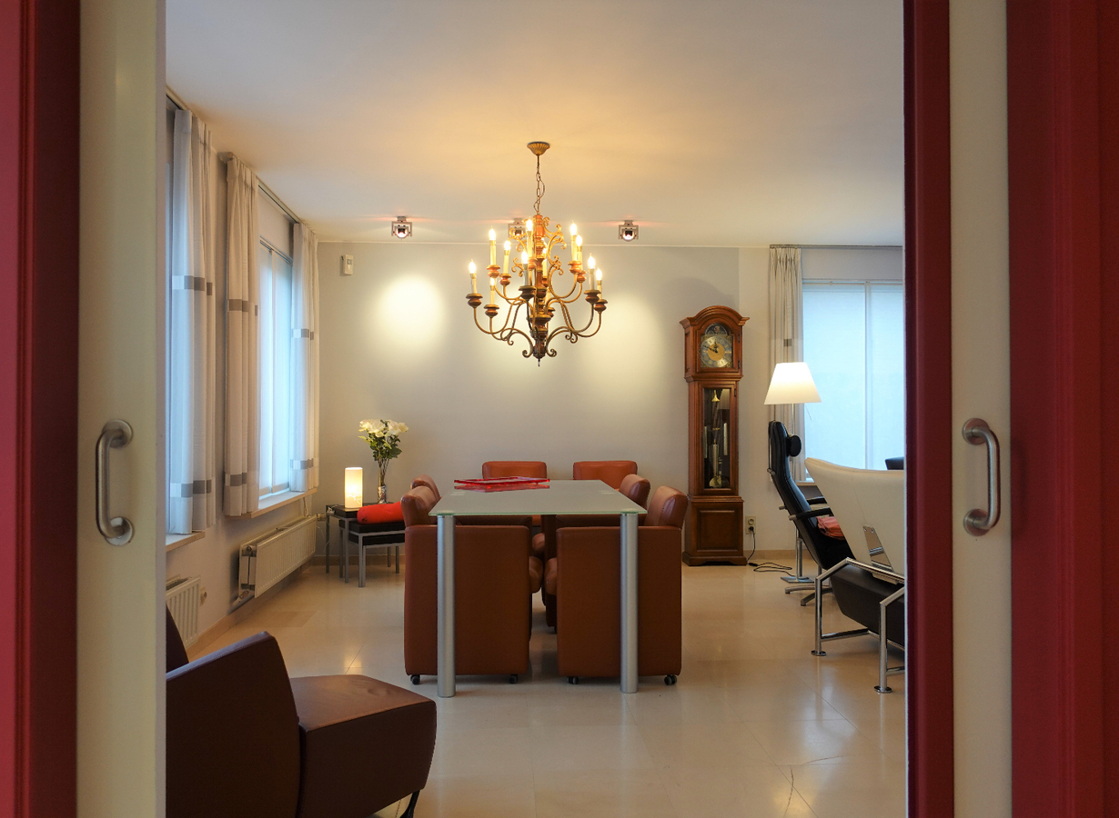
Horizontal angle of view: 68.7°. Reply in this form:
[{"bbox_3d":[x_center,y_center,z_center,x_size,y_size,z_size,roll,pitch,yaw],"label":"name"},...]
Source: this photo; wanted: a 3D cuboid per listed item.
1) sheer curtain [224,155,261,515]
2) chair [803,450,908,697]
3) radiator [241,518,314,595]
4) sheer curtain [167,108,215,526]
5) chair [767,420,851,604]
[{"bbox_3d":[-1.688,-0.376,4.400,0.110,1.870,0.370,0,-1,-4],"label":"sheer curtain"},{"bbox_3d":[1.716,0.713,3.800,0.860,0.950,0.800,0,-1,-12],"label":"chair"},{"bbox_3d":[-1.722,0.878,5.100,0.100,0.290,1.400,0,-1,-4],"label":"radiator"},{"bbox_3d":[-1.663,-0.380,3.728,0.120,1.840,0.370,0,-1,-4],"label":"sheer curtain"},{"bbox_3d":[1.716,0.631,5.120,0.860,1.120,0.700,0,-1,13],"label":"chair"}]

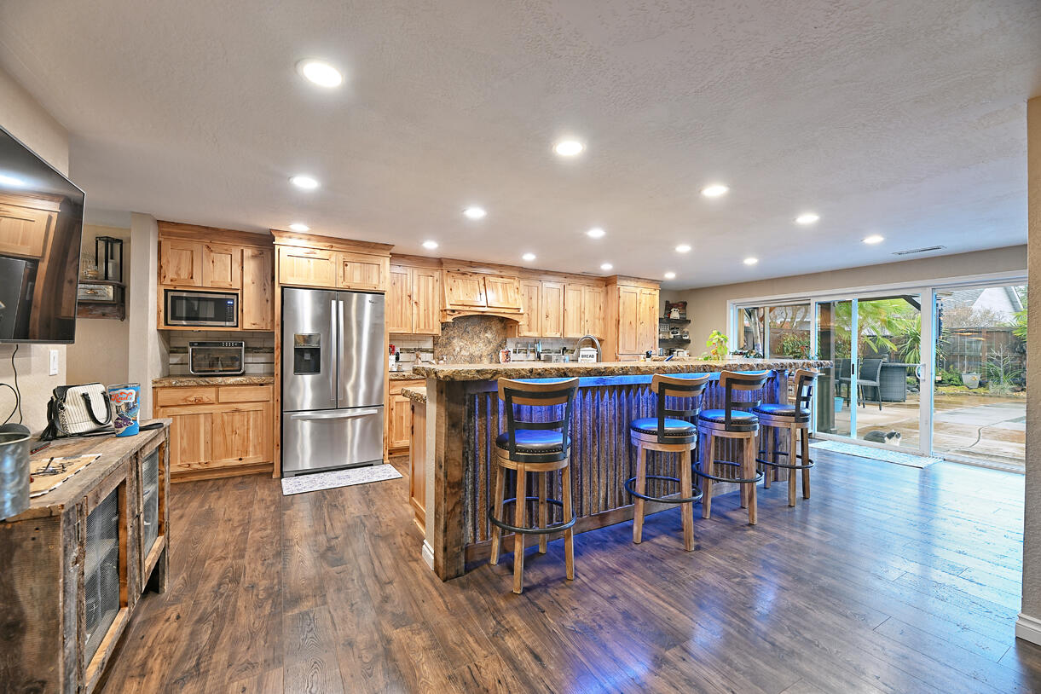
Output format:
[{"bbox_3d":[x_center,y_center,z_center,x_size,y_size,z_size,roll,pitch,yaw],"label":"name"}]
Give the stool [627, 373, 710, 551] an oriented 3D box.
[{"bbox_3d":[0.956,0.704,2.647,0.470,1.080,0.500,0,0,-18],"label":"stool"}]

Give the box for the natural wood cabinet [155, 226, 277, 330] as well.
[{"bbox_3d":[-2.945,-0.619,4.015,0.878,0.932,0.542,0,0,-29],"label":"natural wood cabinet"}]

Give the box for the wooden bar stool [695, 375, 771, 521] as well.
[{"bbox_3d":[1.577,0.713,3.054,0.480,1.103,0.530,0,0,-26],"label":"wooden bar stool"}]

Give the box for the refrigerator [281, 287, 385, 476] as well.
[{"bbox_3d":[-2.012,0.337,4.343,0.918,1.770,0.770,0,0,-30],"label":"refrigerator"}]

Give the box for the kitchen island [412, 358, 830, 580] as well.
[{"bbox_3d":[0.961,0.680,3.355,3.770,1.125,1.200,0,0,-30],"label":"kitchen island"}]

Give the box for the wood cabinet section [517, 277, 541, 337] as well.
[{"bbox_3d":[0.041,-0.537,5.797,0.372,0.800,0.353,0,0,-29],"label":"wood cabinet section"}]

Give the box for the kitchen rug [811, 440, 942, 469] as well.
[{"bbox_3d":[4.214,1.273,4.880,0.517,0.009,1.109,0,0,-29],"label":"kitchen rug"}]

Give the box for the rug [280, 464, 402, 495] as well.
[{"bbox_3d":[-1.646,1.220,3.771,0.968,0.010,0.454,0,0,-30],"label":"rug"}]

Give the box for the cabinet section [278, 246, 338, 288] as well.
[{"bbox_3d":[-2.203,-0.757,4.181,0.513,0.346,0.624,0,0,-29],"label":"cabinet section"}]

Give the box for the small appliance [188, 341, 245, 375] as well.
[{"bbox_3d":[-2.994,0.128,4.045,0.427,0.345,0.400,0,0,-30],"label":"small appliance"}]

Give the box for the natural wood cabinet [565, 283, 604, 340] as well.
[{"bbox_3d":[0.908,-0.538,6.327,0.800,0.805,0.330,0,0,-30],"label":"natural wood cabinet"}]

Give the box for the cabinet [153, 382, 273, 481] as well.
[{"bbox_3d":[-2.922,0.788,3.957,0.890,0.855,0.610,0,0,-30],"label":"cabinet"}]

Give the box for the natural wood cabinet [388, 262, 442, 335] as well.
[{"bbox_3d":[-1.364,-0.570,5.009,0.696,0.851,0.353,0,0,-29],"label":"natural wood cabinet"}]

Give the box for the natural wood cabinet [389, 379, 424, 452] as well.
[{"bbox_3d":[-1.280,0.799,4.907,0.735,0.855,0.610,0,0,-30],"label":"natural wood cabinet"}]

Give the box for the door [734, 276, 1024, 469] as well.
[{"bbox_3d":[4.379,0.264,5.190,0.120,2.000,3.400,0,0,-30],"label":"door"}]

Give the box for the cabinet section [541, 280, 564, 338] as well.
[{"bbox_3d":[0.380,-0.536,5.987,0.405,0.800,0.353,0,0,-29],"label":"cabinet section"}]

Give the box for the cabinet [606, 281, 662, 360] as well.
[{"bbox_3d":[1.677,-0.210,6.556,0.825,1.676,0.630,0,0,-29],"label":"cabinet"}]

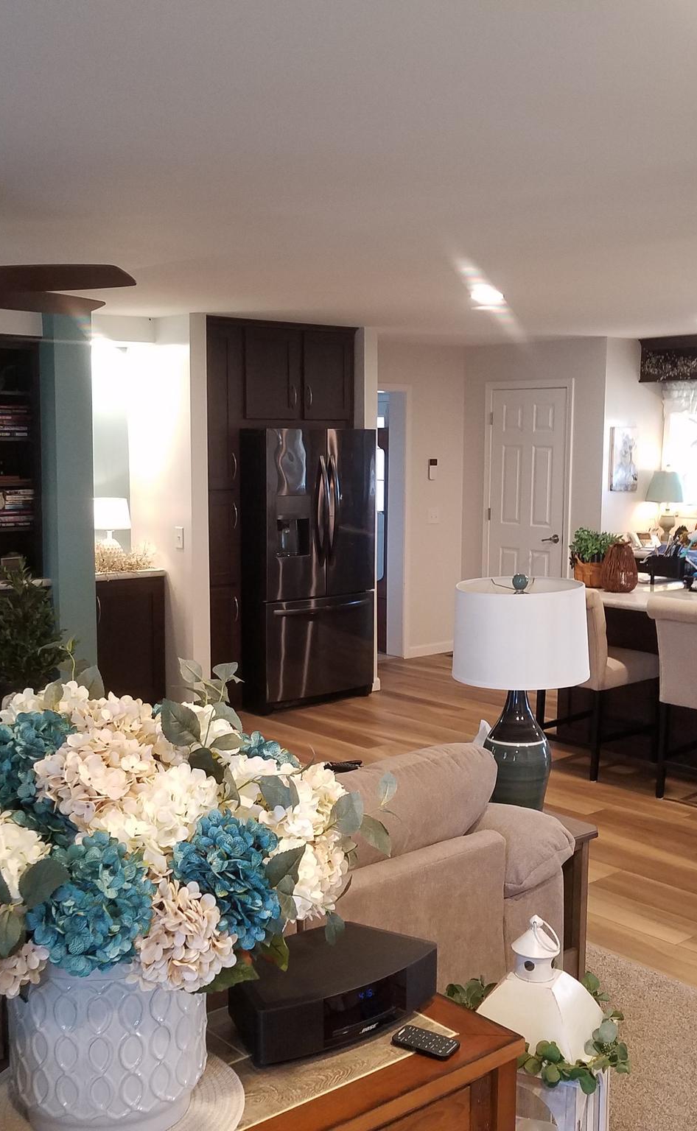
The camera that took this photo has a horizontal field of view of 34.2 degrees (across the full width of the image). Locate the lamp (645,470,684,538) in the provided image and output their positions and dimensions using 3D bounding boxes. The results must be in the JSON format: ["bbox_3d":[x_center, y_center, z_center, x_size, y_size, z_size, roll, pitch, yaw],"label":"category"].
[{"bbox_3d":[2.330,-0.434,8.352,0.280,0.615,0.280,-5,8,-41],"label":"lamp"}]

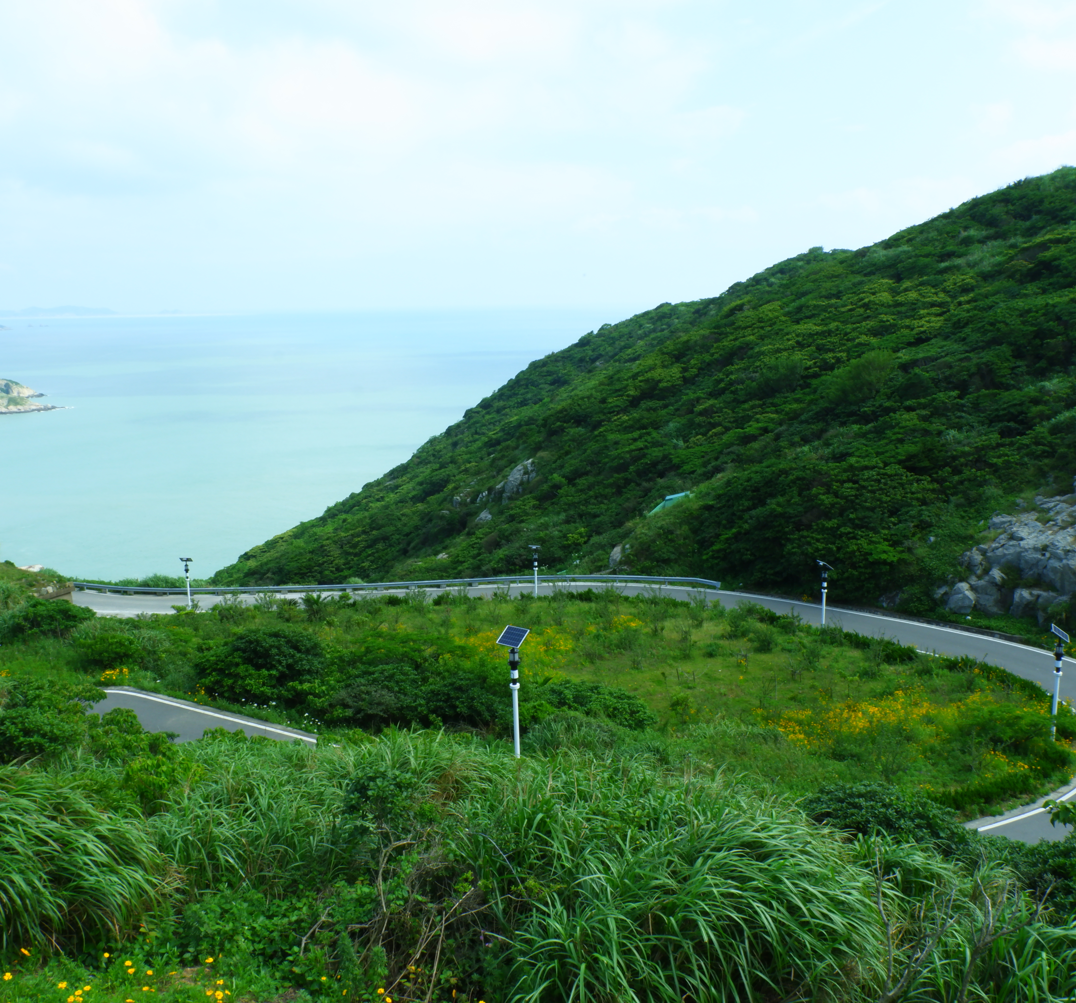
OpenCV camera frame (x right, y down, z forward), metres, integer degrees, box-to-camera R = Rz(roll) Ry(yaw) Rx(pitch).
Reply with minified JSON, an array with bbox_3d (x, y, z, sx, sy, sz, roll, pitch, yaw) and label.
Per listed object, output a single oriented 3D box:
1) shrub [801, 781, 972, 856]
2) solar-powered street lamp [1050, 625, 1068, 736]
[{"bbox_3d":[7.496,6.957,21.500,3.700,1.800,3.000,3,12,20],"label":"shrub"},{"bbox_3d":[20.561,7.329,39.739,0.680,4.850,0.870,4,12,25],"label":"solar-powered street lamp"}]

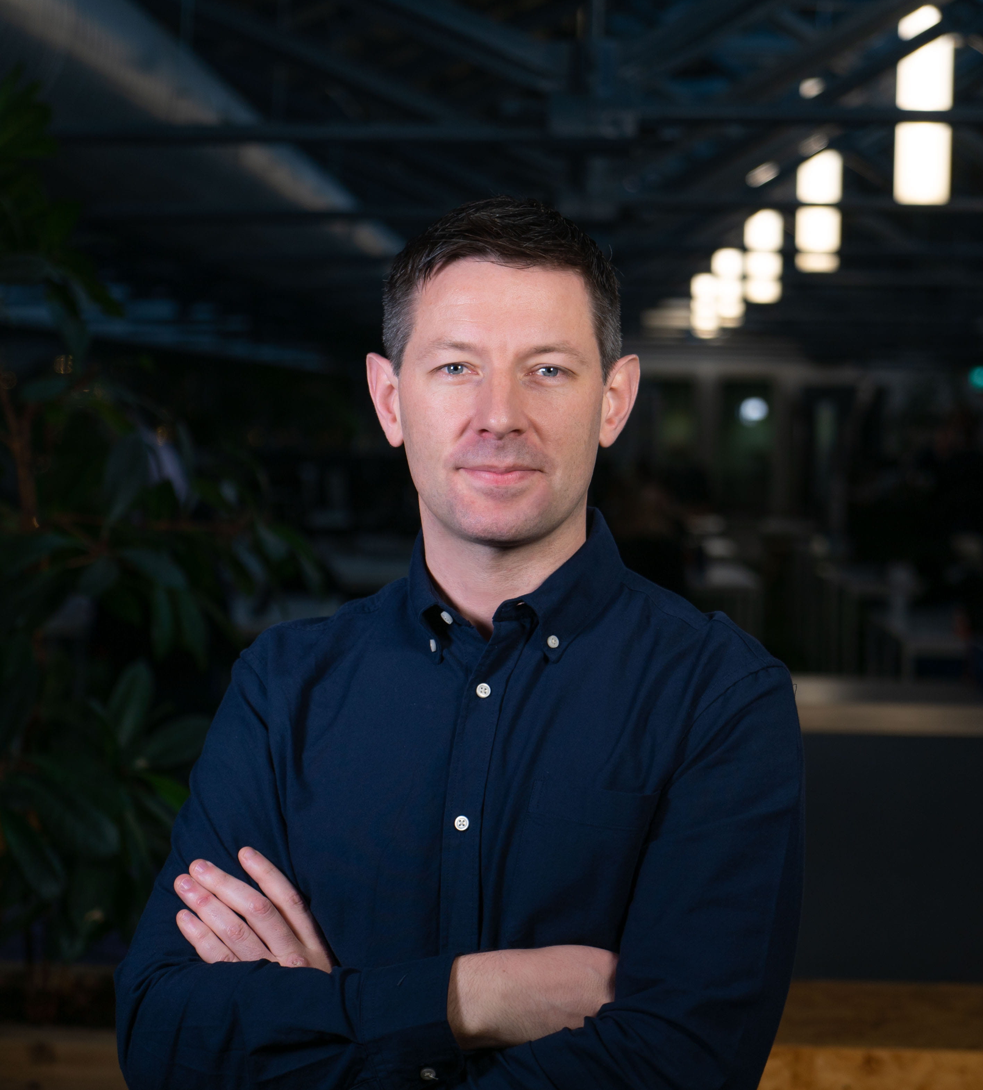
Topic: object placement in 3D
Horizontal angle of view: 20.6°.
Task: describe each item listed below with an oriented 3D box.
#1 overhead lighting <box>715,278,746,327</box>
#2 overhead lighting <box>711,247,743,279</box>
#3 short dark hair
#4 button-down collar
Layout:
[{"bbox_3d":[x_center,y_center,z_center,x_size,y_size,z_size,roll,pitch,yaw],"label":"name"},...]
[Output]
[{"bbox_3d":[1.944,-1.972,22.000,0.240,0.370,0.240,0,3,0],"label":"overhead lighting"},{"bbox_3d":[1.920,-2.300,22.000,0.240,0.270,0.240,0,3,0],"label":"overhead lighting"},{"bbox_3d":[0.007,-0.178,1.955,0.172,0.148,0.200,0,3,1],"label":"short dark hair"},{"bbox_3d":[0.018,0.028,1.945,0.158,0.110,0.165,1,3,14],"label":"button-down collar"}]

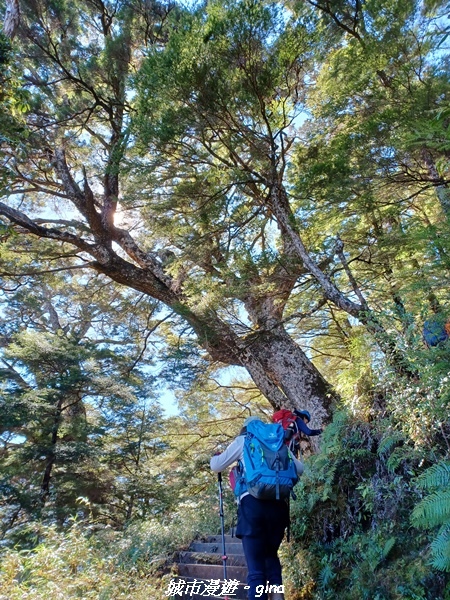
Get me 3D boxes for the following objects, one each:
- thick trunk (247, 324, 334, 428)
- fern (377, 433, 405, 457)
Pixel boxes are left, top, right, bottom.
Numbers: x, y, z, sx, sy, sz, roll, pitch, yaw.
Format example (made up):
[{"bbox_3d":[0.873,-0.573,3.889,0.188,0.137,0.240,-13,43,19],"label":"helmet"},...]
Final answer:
[{"bbox_3d":[0.953,1.163,6.500,0.850,1.750,0.780,-37,-7,0],"label":"thick trunk"},{"bbox_3d":[1.451,1.267,3.800,0.260,0.210,0.210,0,-20,0],"label":"fern"}]

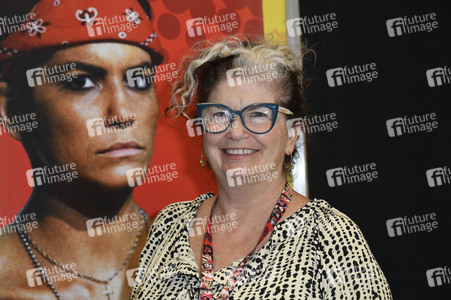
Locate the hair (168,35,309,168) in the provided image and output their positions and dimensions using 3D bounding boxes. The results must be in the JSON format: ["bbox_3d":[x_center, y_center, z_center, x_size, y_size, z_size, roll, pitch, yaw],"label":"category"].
[{"bbox_3d":[0.023,-0.086,1.500,0.225,0.225,0.220,-1,2,12],"label":"hair"}]

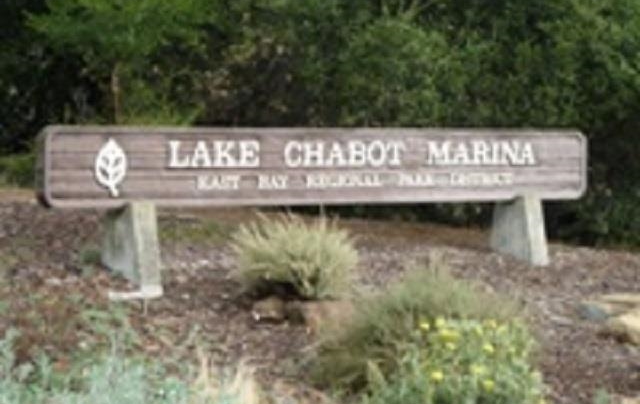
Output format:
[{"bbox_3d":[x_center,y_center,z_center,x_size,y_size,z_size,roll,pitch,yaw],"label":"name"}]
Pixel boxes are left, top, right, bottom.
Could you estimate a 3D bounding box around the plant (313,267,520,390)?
[{"bbox_3d":[0.679,0.891,14.450,1.460,0.880,1.300,0,1,0],"label":"plant"}]

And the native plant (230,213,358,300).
[{"bbox_3d":[-0.196,0.418,15.750,0.970,0.660,0.920,0,1,0],"label":"native plant"}]

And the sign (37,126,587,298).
[{"bbox_3d":[0.117,0.032,16.946,5.282,1.280,0.620,-1,2,-32],"label":"sign"}]

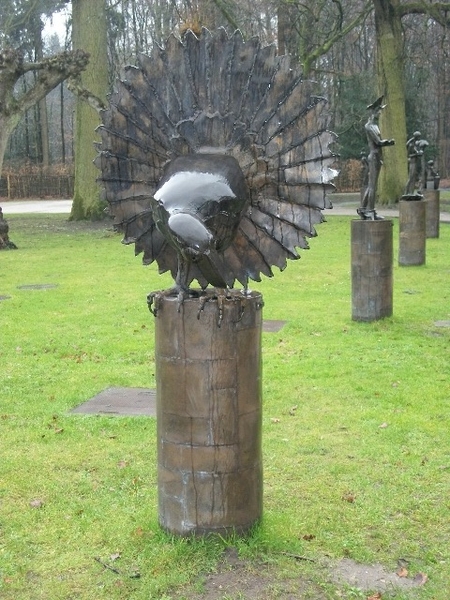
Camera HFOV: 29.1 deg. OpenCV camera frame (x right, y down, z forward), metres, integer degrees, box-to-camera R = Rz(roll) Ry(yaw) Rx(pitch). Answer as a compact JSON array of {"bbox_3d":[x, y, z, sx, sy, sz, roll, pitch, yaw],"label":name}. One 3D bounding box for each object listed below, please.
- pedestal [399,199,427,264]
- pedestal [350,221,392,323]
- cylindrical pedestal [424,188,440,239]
[{"bbox_3d":[3.064,-1.090,14.150,0.430,1.030,0.430,0,8,0],"label":"pedestal"},{"bbox_3d":[1.539,-0.317,9.050,0.430,1.030,0.430,0,8,0],"label":"pedestal"},{"bbox_3d":[4.640,-1.940,19.600,0.430,1.030,0.430,0,8,0],"label":"cylindrical pedestal"}]

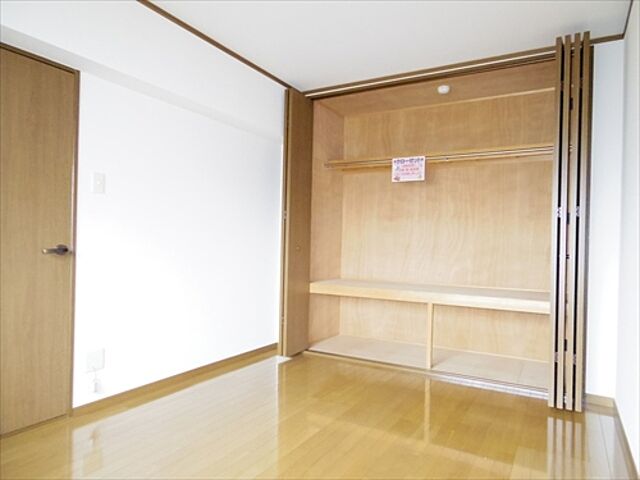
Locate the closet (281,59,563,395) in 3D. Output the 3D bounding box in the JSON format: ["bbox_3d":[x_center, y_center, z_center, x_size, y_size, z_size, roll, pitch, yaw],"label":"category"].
[{"bbox_3d":[0.930,-0.116,3.707,2.184,2.361,0.905,1,0,30],"label":"closet"}]

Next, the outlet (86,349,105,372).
[{"bbox_3d":[-1.310,0.704,2.483,0.012,0.120,0.113,1,0,30],"label":"outlet"}]

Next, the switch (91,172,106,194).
[{"bbox_3d":[-1.287,-0.328,2.482,0.012,0.120,0.075,1,0,30],"label":"switch"}]

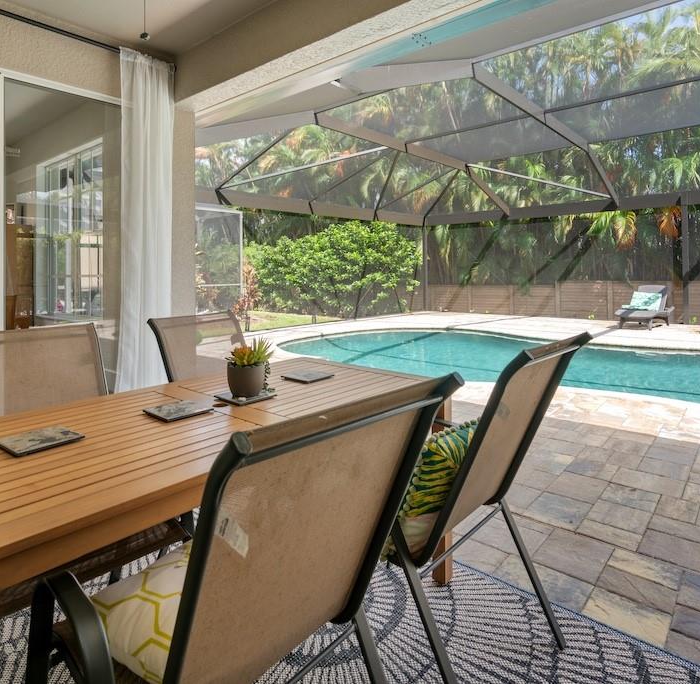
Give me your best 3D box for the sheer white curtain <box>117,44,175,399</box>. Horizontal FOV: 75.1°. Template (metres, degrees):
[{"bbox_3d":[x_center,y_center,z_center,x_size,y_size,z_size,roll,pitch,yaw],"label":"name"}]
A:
[{"bbox_3d":[-1.610,-0.866,3.600,0.140,2.760,0.460,6,8,43],"label":"sheer white curtain"}]

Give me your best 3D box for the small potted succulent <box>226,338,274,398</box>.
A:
[{"bbox_3d":[-0.363,0.093,1.660,0.160,0.205,0.150,0,6,0],"label":"small potted succulent"}]

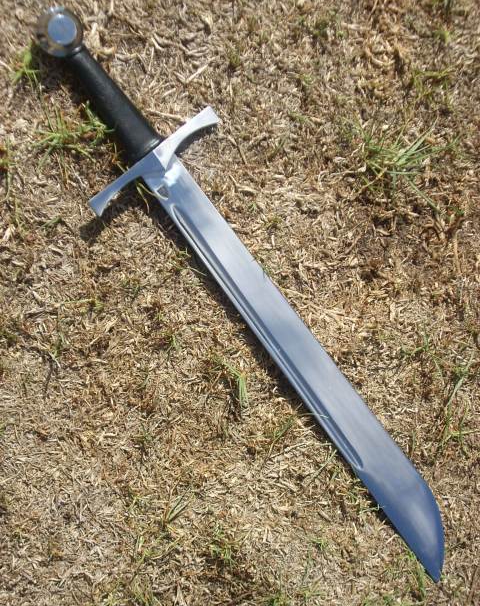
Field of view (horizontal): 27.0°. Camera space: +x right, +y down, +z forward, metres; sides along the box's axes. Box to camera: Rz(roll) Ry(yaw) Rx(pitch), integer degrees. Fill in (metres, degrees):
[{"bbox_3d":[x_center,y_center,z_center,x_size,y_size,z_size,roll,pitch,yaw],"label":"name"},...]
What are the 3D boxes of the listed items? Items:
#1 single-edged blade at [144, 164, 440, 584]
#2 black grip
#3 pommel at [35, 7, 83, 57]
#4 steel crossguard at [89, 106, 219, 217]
[{"bbox_3d":[0.096,0.084,1.131,0.073,0.008,0.611,-43,109,-19],"label":"single-edged blade"},{"bbox_3d":[-0.127,-0.202,1.008,0.038,0.030,0.123,-42,109,-20],"label":"black grip"},{"bbox_3d":[-0.176,-0.266,0.980,0.048,0.028,0.048,-1,92,-27],"label":"pommel"},{"bbox_3d":[-0.088,-0.146,1.029,0.172,0.022,0.024,-42,109,-20],"label":"steel crossguard"}]

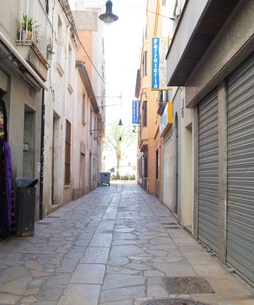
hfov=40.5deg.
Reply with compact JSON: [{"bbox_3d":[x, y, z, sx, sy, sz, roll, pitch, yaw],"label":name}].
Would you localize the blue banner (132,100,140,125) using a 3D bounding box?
[{"bbox_3d":[0.767,-3.443,29.680,0.621,2.025,0.180,1,-4,-1],"label":"blue banner"}]

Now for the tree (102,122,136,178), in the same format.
[{"bbox_3d":[-0.935,-0.200,46.000,4.942,7.613,4.942,1,-4,-1],"label":"tree"}]

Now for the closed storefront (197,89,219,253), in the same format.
[{"bbox_3d":[1.318,0.296,5.644,0.080,2.431,1.219,1,-4,-1],"label":"closed storefront"}]

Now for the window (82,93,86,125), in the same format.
[{"bbox_3d":[-2.524,-2.558,20.210,0.120,1.599,1.200,1,-4,-1],"label":"window"}]

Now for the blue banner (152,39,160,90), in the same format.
[{"bbox_3d":[0.848,-2.634,10.192,0.228,1.480,0.150,1,-4,-1],"label":"blue banner"}]

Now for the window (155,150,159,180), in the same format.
[{"bbox_3d":[1.510,0.615,16.979,0.120,1.465,1.400,0,-4,2],"label":"window"}]

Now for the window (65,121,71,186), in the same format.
[{"bbox_3d":[-2.409,0.035,14.111,0.120,2.551,1.250,1,-4,-1],"label":"window"}]

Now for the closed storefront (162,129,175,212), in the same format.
[{"bbox_3d":[1.389,0.648,11.784,0.100,2.506,3.000,1,-4,1],"label":"closed storefront"}]

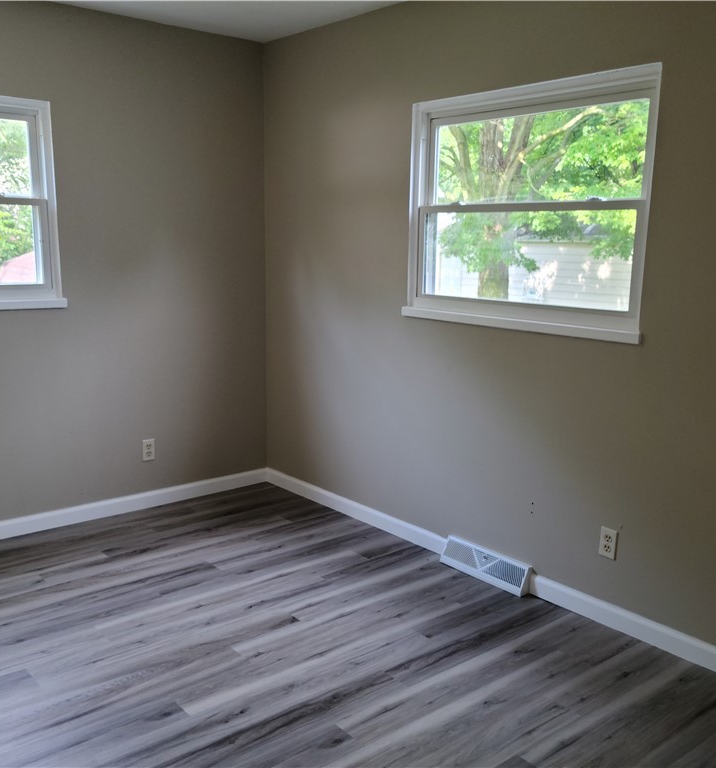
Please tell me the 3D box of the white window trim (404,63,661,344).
[{"bbox_3d":[0.639,-0.695,3.315,0.100,0.942,1.237,-8,13,-39],"label":"white window trim"}]

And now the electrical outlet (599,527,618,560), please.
[{"bbox_3d":[0.945,0.600,3.119,0.010,0.115,0.070,-8,13,-39],"label":"electrical outlet"}]

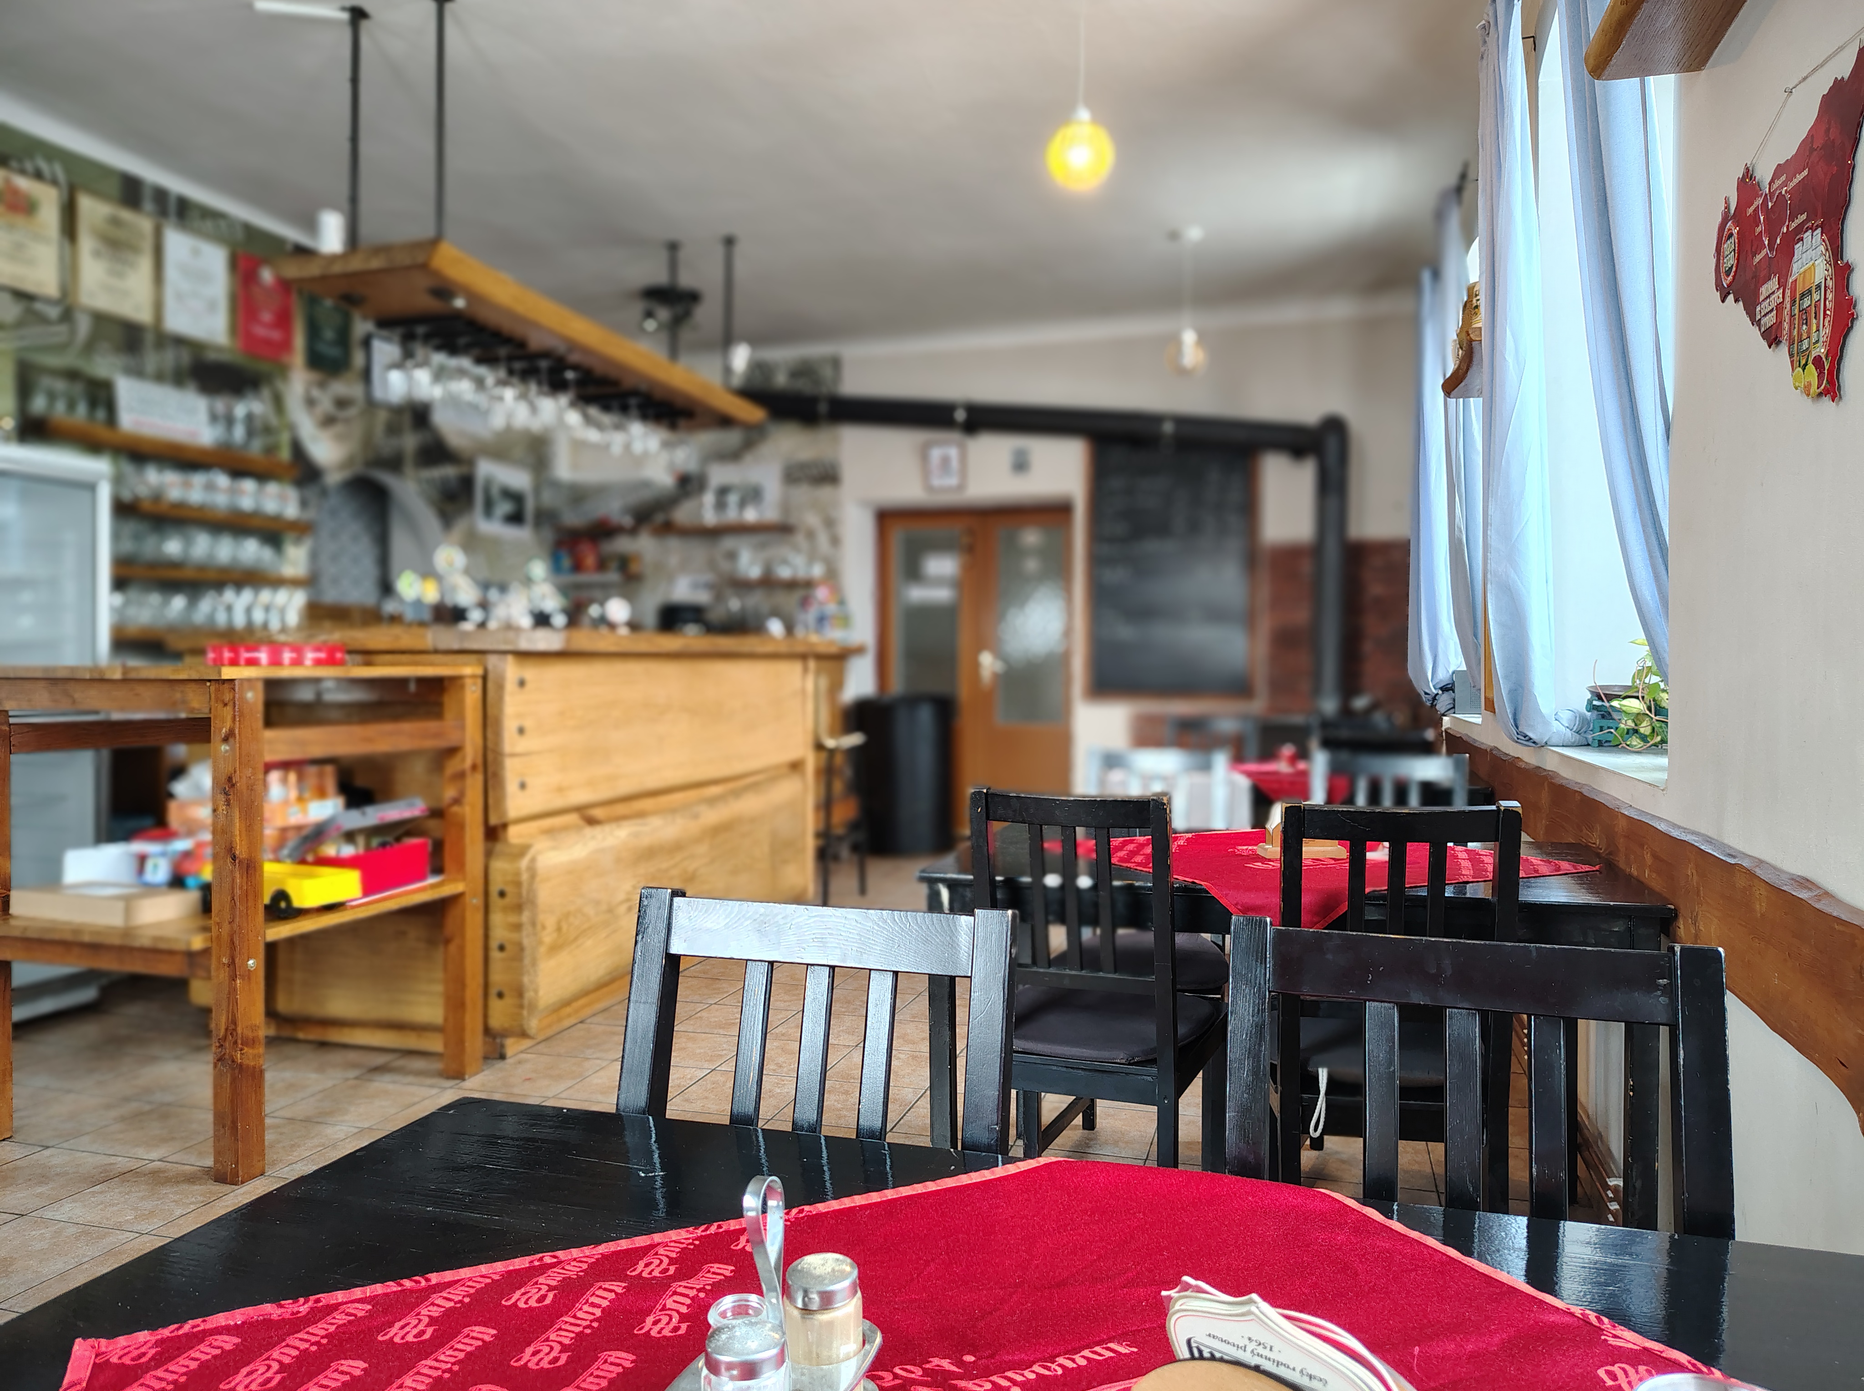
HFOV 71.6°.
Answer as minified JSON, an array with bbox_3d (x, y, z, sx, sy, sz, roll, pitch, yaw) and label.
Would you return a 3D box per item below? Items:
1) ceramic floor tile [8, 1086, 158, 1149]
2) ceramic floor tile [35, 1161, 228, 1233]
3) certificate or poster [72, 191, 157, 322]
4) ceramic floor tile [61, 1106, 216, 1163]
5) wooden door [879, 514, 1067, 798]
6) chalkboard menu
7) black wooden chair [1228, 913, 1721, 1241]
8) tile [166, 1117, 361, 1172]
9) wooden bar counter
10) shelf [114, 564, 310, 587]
[{"bbox_3d":[-2.121,1.036,3.155,0.300,0.010,0.300,0,1,16],"label":"ceramic floor tile"},{"bbox_3d":[-1.668,1.072,2.759,0.306,0.010,0.306,0,2,17],"label":"ceramic floor tile"},{"bbox_3d":[-3.046,-1.626,4.818,0.020,0.425,0.340,0,2,17],"label":"certificate or poster"},{"bbox_3d":[-1.855,1.053,3.114,0.305,0.010,0.305,0,2,17],"label":"ceramic floor tile"},{"bbox_3d":[0.277,-0.138,8.232,1.264,2.069,0.080,0,1,16],"label":"wooden door"},{"bbox_3d":[1.377,-0.722,7.492,0.983,1.530,0.040,0,2,17],"label":"chalkboard menu"},{"bbox_3d":[0.363,0.628,0.827,0.410,0.890,0.490,0,1,19],"label":"black wooden chair"},{"bbox_3d":[-1.560,1.053,3.025,0.305,0.010,0.305,0,2,17],"label":"tile"},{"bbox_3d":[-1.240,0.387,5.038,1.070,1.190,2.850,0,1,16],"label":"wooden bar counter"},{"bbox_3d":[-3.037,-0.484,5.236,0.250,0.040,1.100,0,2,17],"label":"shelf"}]

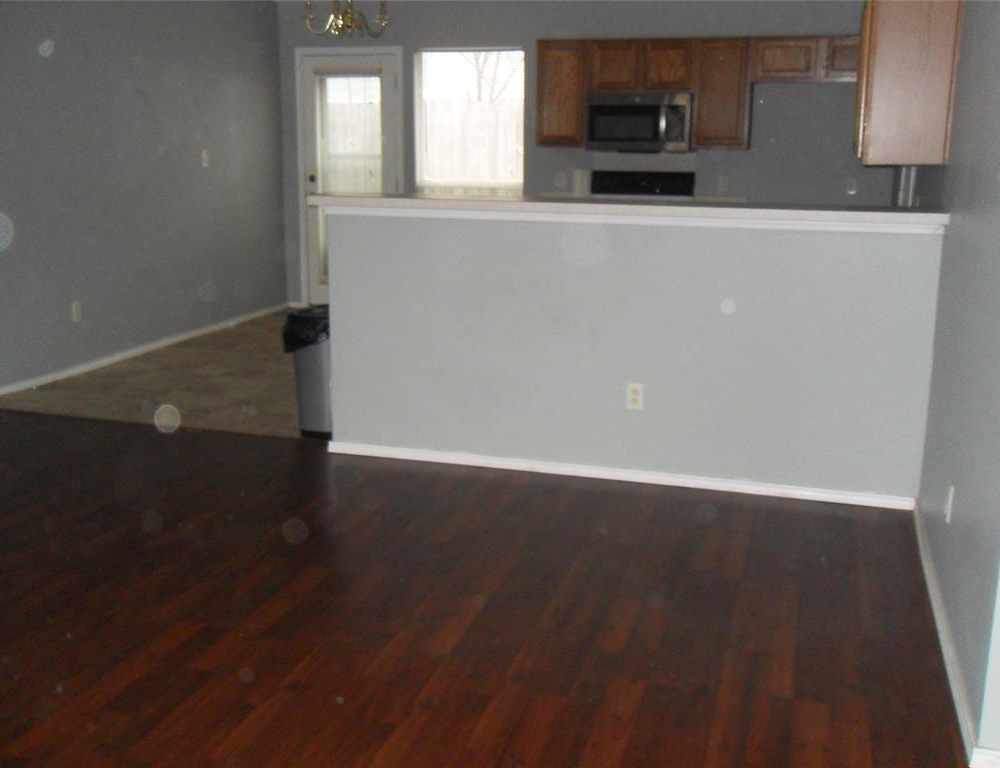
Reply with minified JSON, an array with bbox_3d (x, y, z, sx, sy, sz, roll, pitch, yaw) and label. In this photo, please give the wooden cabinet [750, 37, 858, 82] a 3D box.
[{"bbox_3d":[2.225,-2.231,7.148,0.920,0.300,0.320,4,14,17],"label":"wooden cabinet"}]

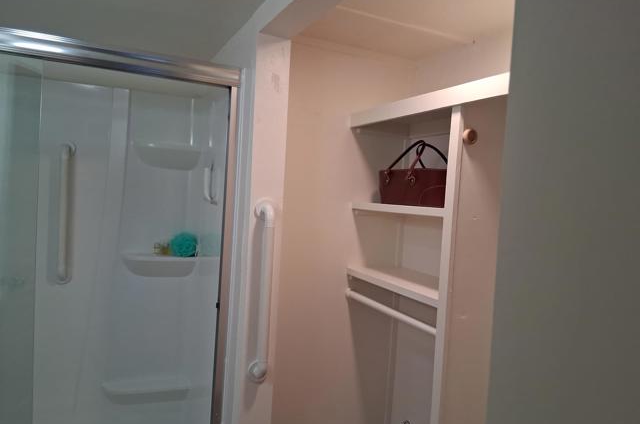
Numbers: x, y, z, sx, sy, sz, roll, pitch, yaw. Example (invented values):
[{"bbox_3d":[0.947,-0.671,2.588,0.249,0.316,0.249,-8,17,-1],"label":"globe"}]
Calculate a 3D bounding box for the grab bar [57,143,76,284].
[{"bbox_3d":[-1.196,0.007,2.256,0.080,0.650,0.082,2,2,-25],"label":"grab bar"}]

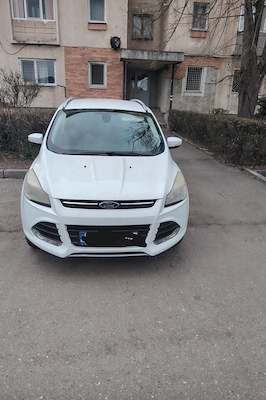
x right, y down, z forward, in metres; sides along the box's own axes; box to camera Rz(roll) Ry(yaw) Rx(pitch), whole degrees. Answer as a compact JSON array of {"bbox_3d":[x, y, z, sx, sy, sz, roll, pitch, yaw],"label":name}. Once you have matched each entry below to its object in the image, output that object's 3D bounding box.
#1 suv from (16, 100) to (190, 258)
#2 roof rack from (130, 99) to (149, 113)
[{"bbox_3d":[-0.450,-0.749,4.530,1.920,1.700,4.500,0,21,-7],"label":"suv"},{"bbox_3d":[0.074,-1.765,5.062,0.100,0.130,1.850,0,21,-7],"label":"roof rack"}]

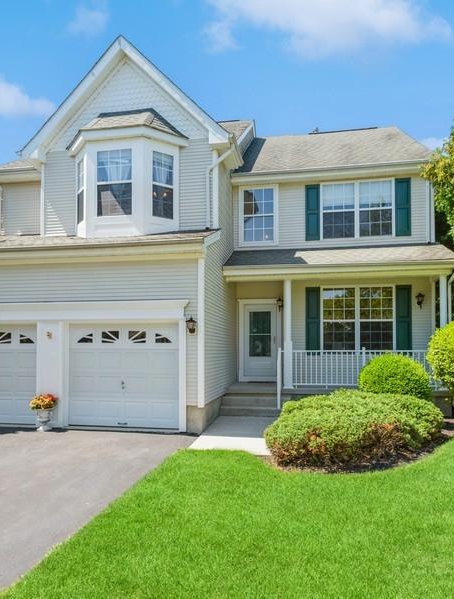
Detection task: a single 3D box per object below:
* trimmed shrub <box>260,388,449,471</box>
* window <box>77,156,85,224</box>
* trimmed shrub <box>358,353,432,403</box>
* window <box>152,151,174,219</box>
[{"bbox_3d":[2.220,2.078,7.200,2.850,0.940,1.950,0,-2,-5],"label":"trimmed shrub"},{"bbox_3d":[-3.443,-2.550,10.026,0.120,1.470,0.556,1,-2,-35],"label":"window"},{"bbox_3d":[3.490,1.883,8.900,1.460,1.530,1.460,0,-2,10],"label":"trimmed shrub"},{"bbox_3d":[-1.454,-2.604,9.679,0.556,1.470,0.120,1,-2,-35],"label":"window"}]

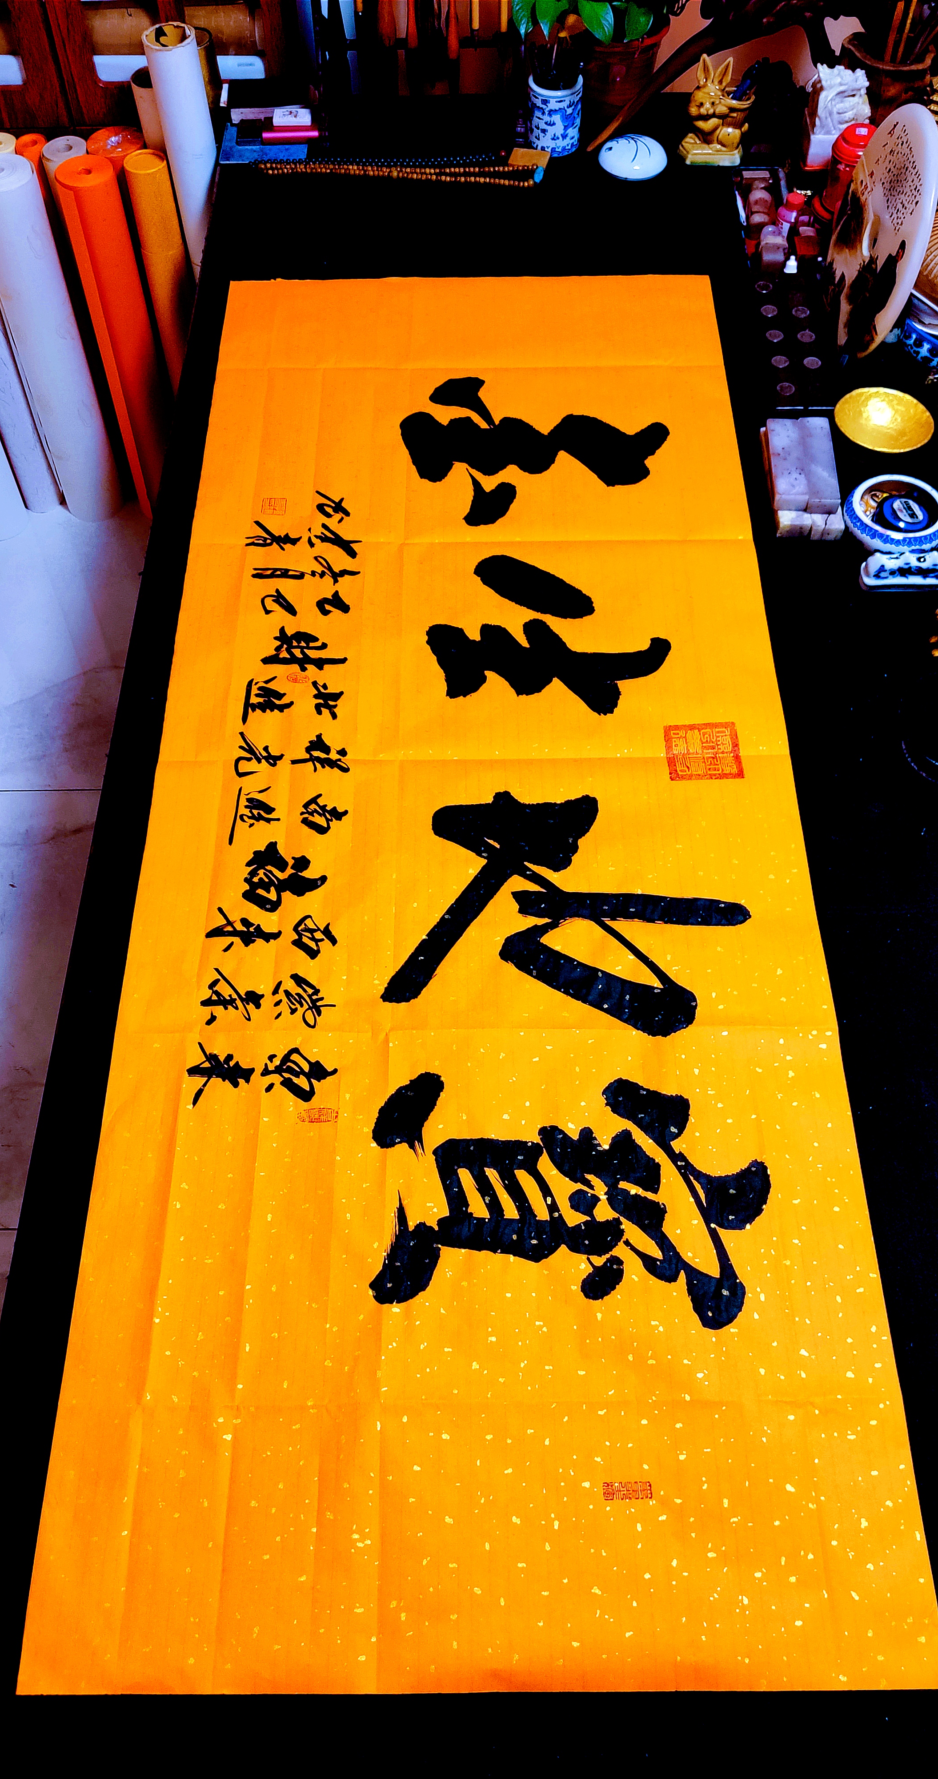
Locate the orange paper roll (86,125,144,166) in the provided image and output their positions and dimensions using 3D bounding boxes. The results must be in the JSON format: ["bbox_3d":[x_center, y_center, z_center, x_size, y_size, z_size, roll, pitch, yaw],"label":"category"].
[{"bbox_3d":[-0.593,-1.074,2.544,0.100,0.700,0.100,0,58,0],"label":"orange paper roll"}]

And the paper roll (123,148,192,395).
[{"bbox_3d":[-0.533,-1.010,2.495,0.073,0.700,0.073,0,58,0],"label":"paper roll"}]

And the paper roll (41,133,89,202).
[{"bbox_3d":[-0.669,-1.051,2.521,0.073,0.700,0.073,0,58,0],"label":"paper roll"}]

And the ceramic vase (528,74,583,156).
[{"bbox_3d":[0.137,-1.237,2.123,0.084,0.096,0.084,0,58,0],"label":"ceramic vase"}]

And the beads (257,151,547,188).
[{"bbox_3d":[-0.111,-1.140,2.113,0.455,0.012,0.090,0,58,0],"label":"beads"}]

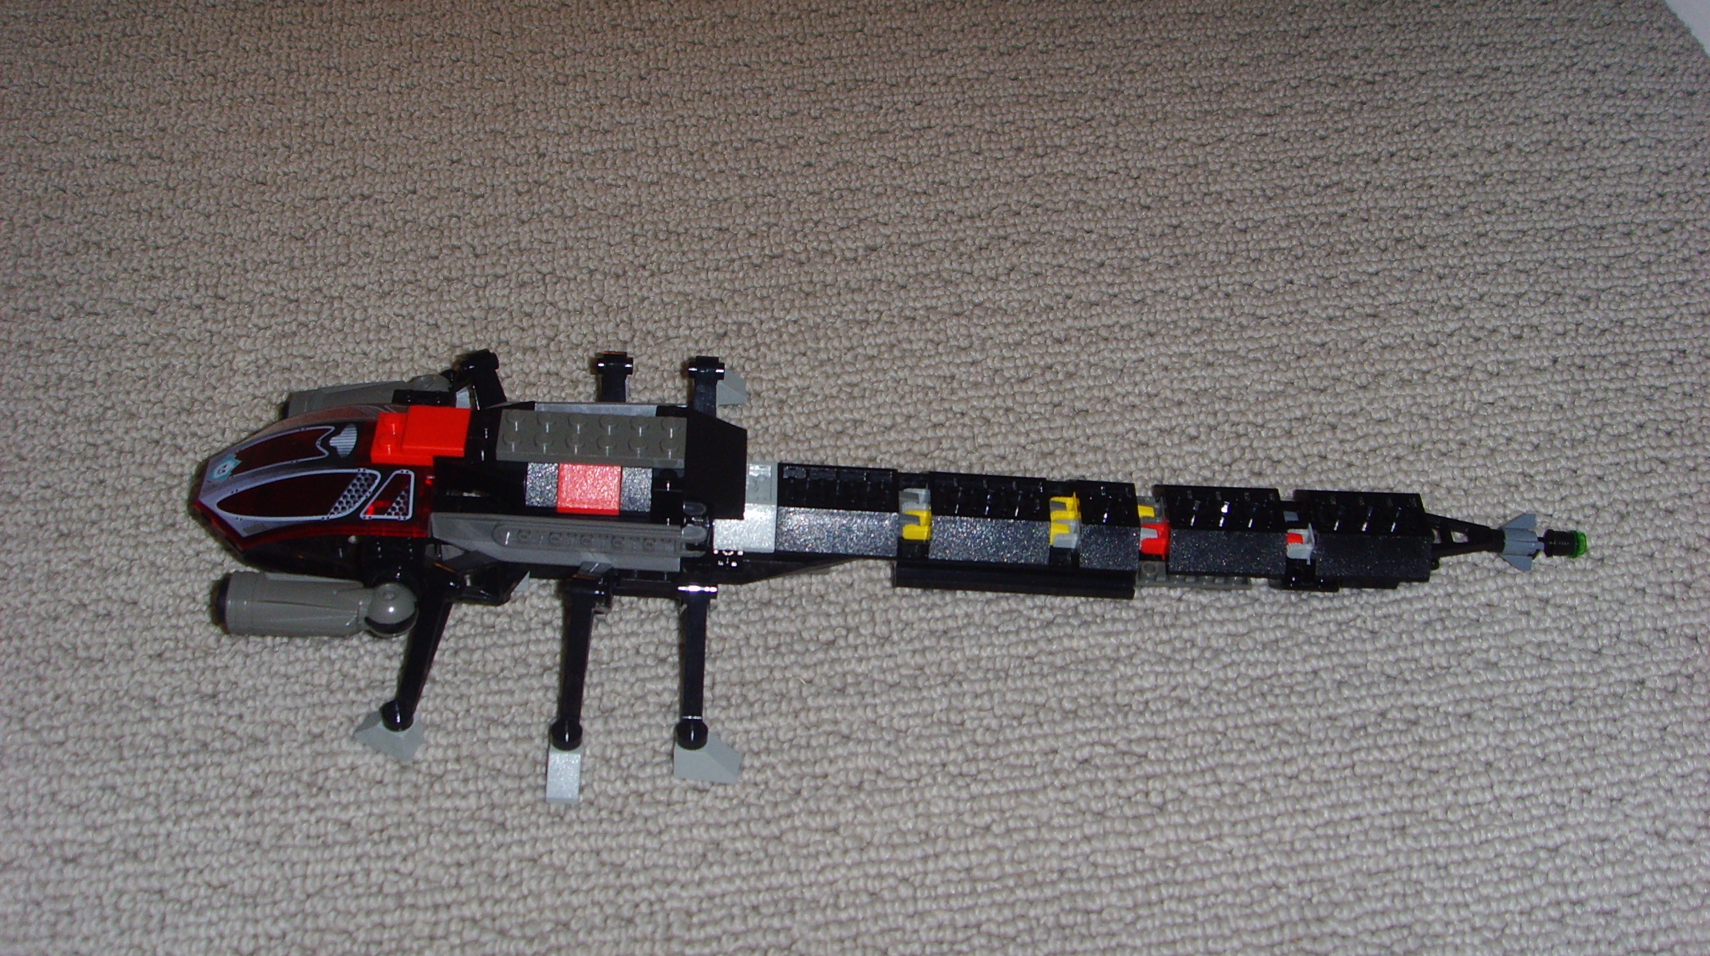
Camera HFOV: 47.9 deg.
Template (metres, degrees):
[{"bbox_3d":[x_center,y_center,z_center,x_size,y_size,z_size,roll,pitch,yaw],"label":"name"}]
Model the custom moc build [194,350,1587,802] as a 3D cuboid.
[{"bbox_3d":[0.013,0.006,0.518,0.378,0.056,0.158,0,46,-3],"label":"custom moc build"}]

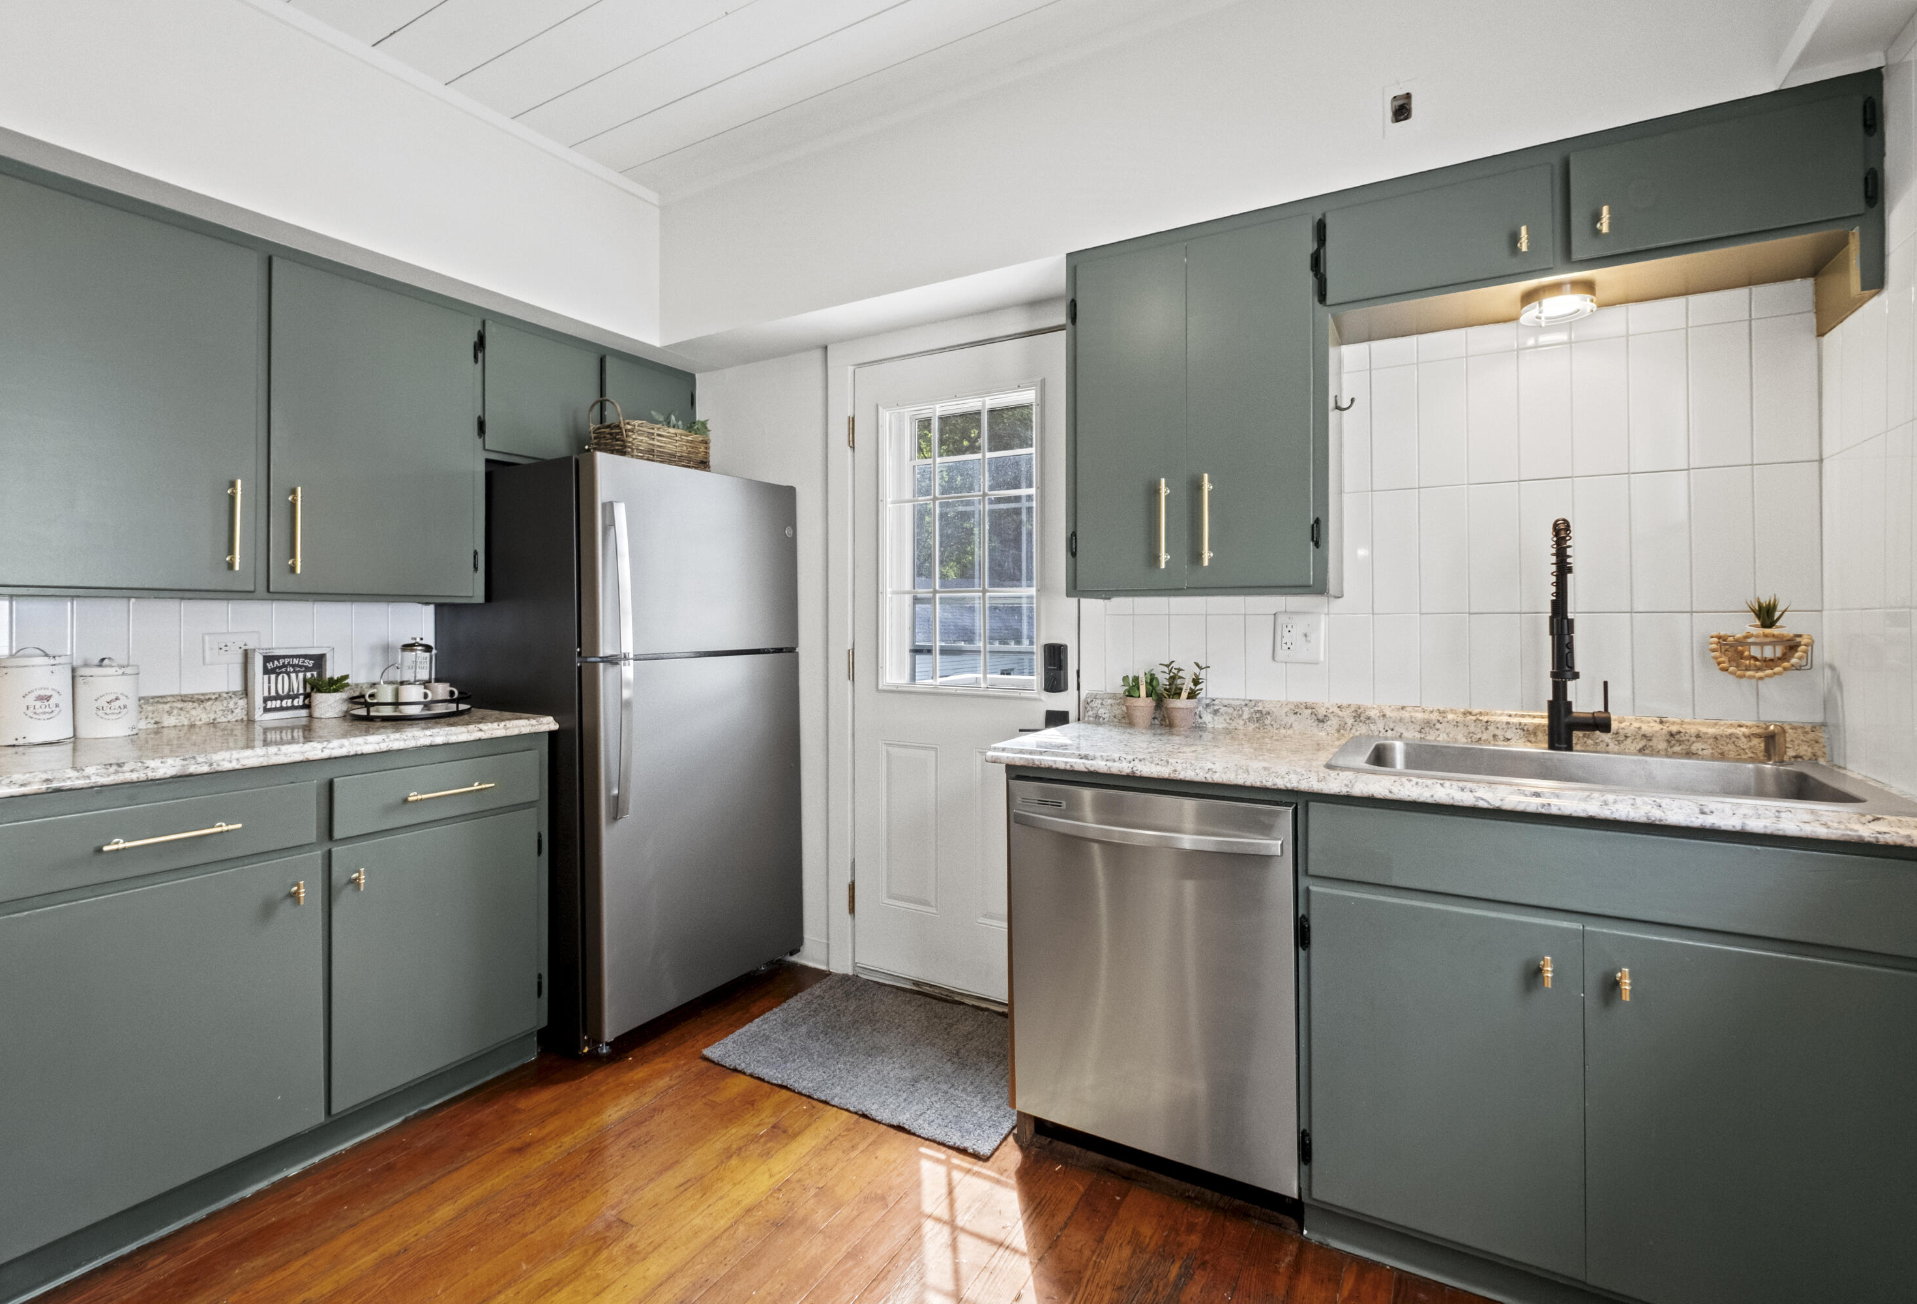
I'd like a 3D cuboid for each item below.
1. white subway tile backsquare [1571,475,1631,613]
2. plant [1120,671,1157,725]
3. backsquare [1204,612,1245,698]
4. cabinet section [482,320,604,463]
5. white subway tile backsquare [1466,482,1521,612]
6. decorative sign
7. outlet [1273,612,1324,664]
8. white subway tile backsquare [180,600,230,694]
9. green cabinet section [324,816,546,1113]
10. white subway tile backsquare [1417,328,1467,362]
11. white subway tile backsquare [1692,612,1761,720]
[{"bbox_3d":[1.444,-0.241,1.829,0.101,0.305,0.010,1,1,28],"label":"white subway tile backsquare"},{"bbox_3d":[0.487,0.130,2.182,0.097,0.146,0.090,0,1,29],"label":"plant"},{"bbox_3d":[0.728,0.014,2.228,0.102,0.220,0.010,1,1,28],"label":"backsquare"},{"bbox_3d":[-1.286,-0.782,2.533,0.028,0.374,0.381,1,1,32],"label":"cabinet section"},{"bbox_3d":[1.278,-0.246,1.945,0.102,0.305,0.010,0,1,28],"label":"white subway tile backsquare"},{"bbox_3d":[-1.914,0.089,2.344,0.040,0.195,0.182,0,1,30],"label":"decorative sign"},{"bbox_3d":[0.894,-0.036,2.137,0.123,0.130,0.012,1,1,28],"label":"outlet"},{"bbox_3d":[-2.099,-0.013,2.270,0.010,0.265,0.102,0,1,30],"label":"white subway tile backsquare"},{"bbox_3d":[-1.284,0.733,2.031,0.028,0.601,0.479,1,1,32],"label":"green cabinet section"},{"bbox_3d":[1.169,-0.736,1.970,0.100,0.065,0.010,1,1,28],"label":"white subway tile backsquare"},{"bbox_3d":[1.628,0.029,1.733,0.101,0.228,0.010,1,1,28],"label":"white subway tile backsquare"}]

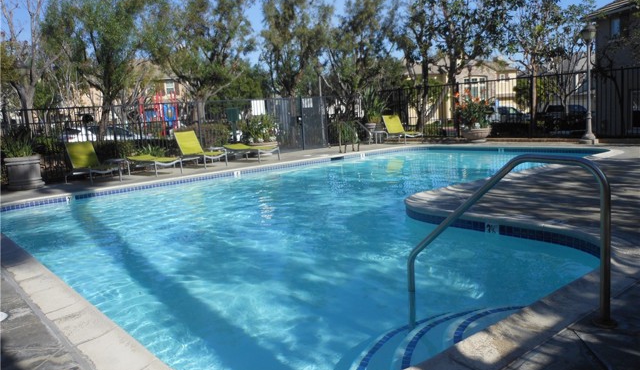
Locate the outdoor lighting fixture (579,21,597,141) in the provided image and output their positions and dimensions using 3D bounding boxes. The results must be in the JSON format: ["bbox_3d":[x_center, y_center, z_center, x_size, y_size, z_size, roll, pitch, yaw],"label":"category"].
[{"bbox_3d":[6.388,-2.393,12.317,0.380,2.812,0.380,0,9,27],"label":"outdoor lighting fixture"}]

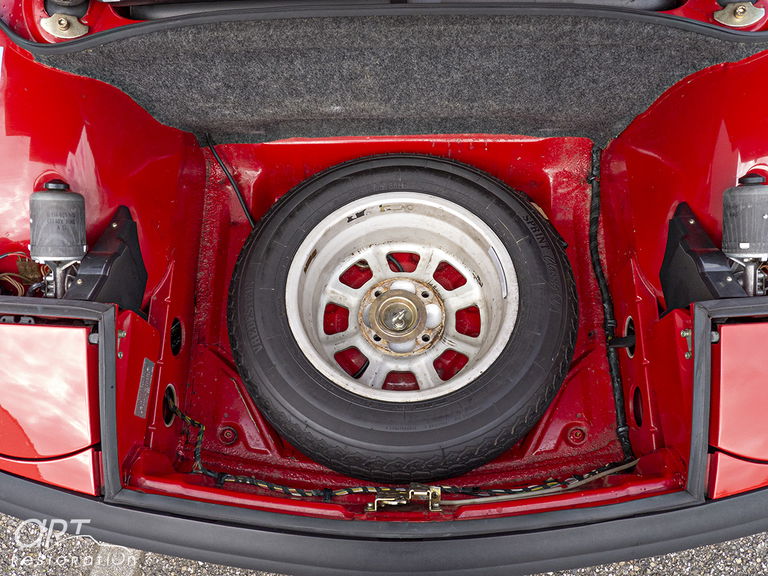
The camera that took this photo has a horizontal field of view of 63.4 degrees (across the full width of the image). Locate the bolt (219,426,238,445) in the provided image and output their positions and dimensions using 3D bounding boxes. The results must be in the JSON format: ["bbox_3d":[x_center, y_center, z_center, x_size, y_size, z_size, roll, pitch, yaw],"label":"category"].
[{"bbox_3d":[-0.294,0.280,1.180,0.034,0.013,0.034,-1,66,2],"label":"bolt"}]

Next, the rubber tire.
[{"bbox_3d":[0.033,0.036,1.163,0.643,0.175,0.643,-1,64,2],"label":"rubber tire"}]

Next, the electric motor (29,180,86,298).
[{"bbox_3d":[-0.523,-0.068,1.000,0.084,0.086,0.208,-1,93,-28],"label":"electric motor"}]

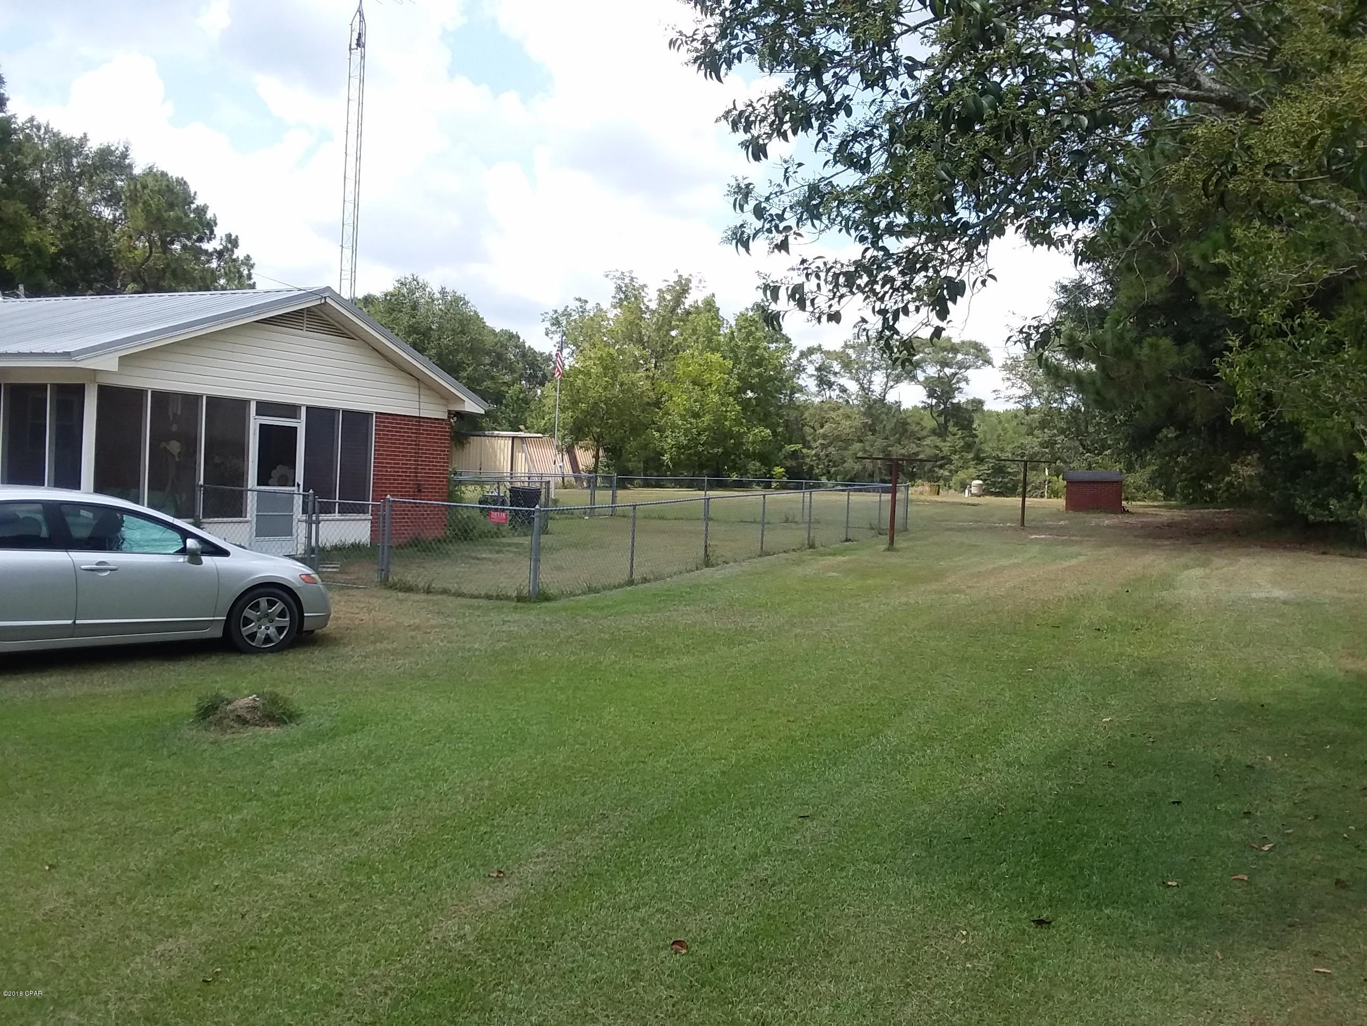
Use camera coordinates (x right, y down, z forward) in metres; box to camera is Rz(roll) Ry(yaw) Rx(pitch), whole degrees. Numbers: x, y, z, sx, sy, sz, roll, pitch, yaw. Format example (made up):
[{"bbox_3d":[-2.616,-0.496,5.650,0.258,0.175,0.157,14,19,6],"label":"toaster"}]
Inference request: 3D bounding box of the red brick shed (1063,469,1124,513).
[{"bbox_3d":[17.859,-0.854,50.000,2.450,1.870,2.200,4,2,25],"label":"red brick shed"}]

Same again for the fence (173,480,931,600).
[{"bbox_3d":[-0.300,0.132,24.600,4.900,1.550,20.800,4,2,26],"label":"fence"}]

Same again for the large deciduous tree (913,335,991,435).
[{"bbox_3d":[18.294,-6.544,78.000,5.500,10.700,5.500,3,2,12],"label":"large deciduous tree"}]

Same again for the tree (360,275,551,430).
[{"bbox_3d":[-12.749,-7.272,62.000,11.000,11.000,10.500,2,2,-21],"label":"tree"}]

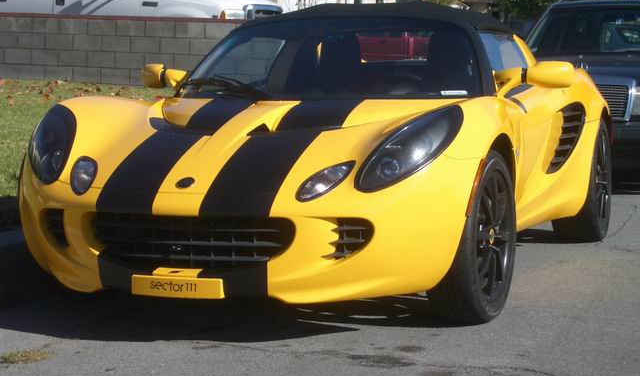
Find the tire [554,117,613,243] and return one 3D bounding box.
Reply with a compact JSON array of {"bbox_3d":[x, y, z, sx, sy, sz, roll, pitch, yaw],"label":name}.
[{"bbox_3d":[1.287,-0.050,6.695,0.225,0.630,0.630,2,5,19],"label":"tire"}]

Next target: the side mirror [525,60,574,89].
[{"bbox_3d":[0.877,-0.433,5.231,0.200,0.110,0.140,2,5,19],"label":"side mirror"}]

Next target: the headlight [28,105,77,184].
[{"bbox_3d":[-0.890,-0.157,4.642,0.265,0.250,0.450,2,5,19],"label":"headlight"}]

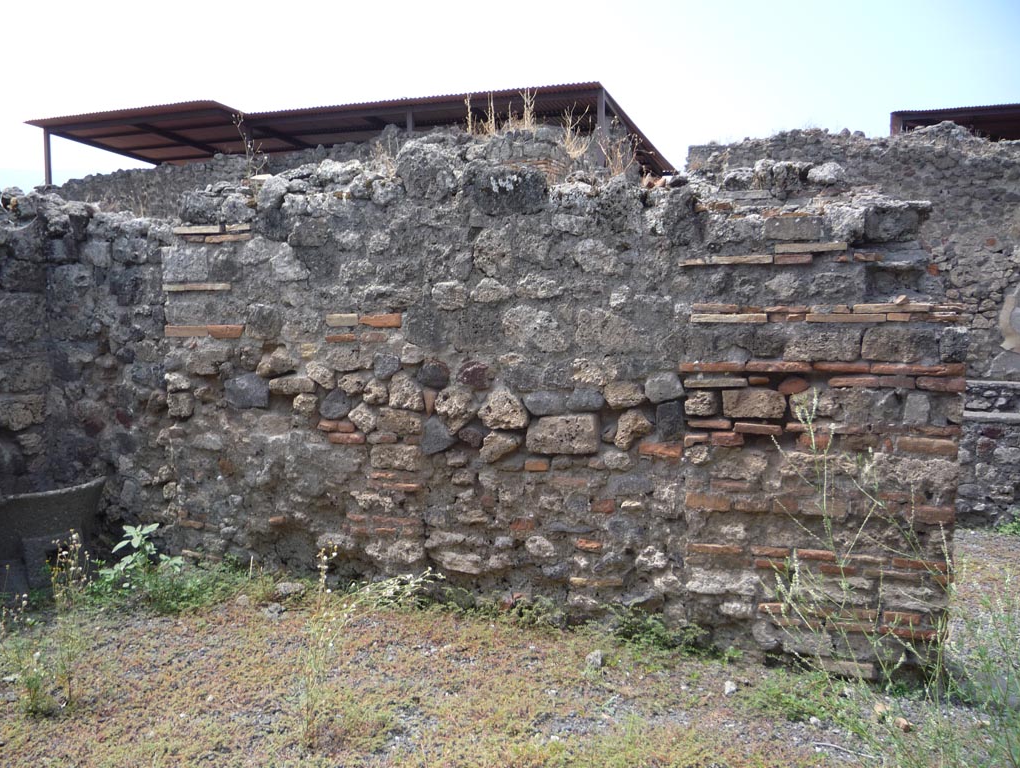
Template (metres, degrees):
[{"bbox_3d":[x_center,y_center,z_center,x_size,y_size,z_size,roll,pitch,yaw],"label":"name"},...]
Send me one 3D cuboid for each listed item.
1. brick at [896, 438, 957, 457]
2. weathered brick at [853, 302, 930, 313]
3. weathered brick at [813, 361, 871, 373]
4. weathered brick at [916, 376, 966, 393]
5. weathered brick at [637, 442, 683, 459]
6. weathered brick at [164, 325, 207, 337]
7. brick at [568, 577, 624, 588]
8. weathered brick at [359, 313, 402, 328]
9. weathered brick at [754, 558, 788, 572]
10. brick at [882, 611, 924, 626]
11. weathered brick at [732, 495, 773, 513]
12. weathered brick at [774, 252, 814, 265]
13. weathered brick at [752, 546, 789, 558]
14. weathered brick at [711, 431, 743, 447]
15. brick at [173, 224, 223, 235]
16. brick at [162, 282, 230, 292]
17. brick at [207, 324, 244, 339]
[{"bbox_3d":[1.822,0.264,3.897,0.242,0.078,0.140,1,5,15],"label":"brick"},{"bbox_3d":[1.694,-0.335,3.964,0.312,0.038,0.140,1,3,15],"label":"weathered brick"},{"bbox_3d":[1.471,-0.076,3.954,0.240,0.046,0.120,1,5,15],"label":"weathered brick"},{"bbox_3d":[1.872,-0.004,3.882,0.196,0.054,0.140,1,4,16],"label":"weathered brick"},{"bbox_3d":[0.724,0.307,4.239,0.200,0.059,0.120,1,3,15],"label":"weathered brick"},{"bbox_3d":[-1.713,-0.286,4.807,0.265,0.059,0.120,1,5,15],"label":"weathered brick"},{"bbox_3d":[0.439,0.956,4.369,0.266,0.043,0.140,1,4,16],"label":"brick"},{"bbox_3d":[-0.641,-0.324,4.566,0.237,0.063,0.120,1,3,15],"label":"weathered brick"},{"bbox_3d":[1.219,0.832,4.122,0.141,0.042,0.120,1,4,16],"label":"weathered brick"},{"bbox_3d":[1.754,1.034,3.985,0.153,0.054,0.130,1,4,16],"label":"brick"},{"bbox_3d":[1.138,0.555,4.131,0.170,0.051,0.130,1,4,16],"label":"weathered brick"},{"bbox_3d":[1.266,-0.555,3.969,0.162,0.046,0.120,1,5,15],"label":"weathered brick"},{"bbox_3d":[1.209,0.772,4.126,0.172,0.037,0.130,1,4,16],"label":"weathered brick"},{"bbox_3d":[1.022,0.251,4.158,0.148,0.060,0.120,1,3,15],"label":"weathered brick"},{"bbox_3d":[-1.659,-0.826,4.812,0.292,0.038,0.130,1,3,15],"label":"brick"},{"bbox_3d":[-1.676,-0.530,4.893,0.428,0.039,0.160,1,4,16],"label":"brick"},{"bbox_3d":[-1.498,-0.282,4.792,0.220,0.064,0.120,1,3,15],"label":"brick"}]

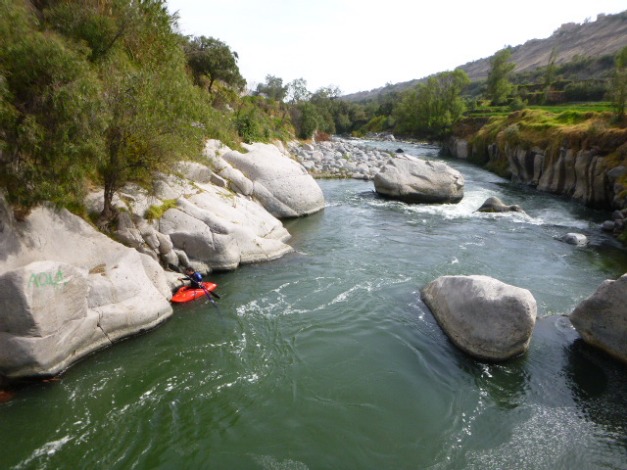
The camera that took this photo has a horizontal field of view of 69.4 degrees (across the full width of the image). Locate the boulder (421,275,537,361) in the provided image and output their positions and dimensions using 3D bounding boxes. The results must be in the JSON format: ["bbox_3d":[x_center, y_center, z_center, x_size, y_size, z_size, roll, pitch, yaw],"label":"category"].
[{"bbox_3d":[4.995,2.372,14.072,2.575,1.545,4.017,-4,16,-14],"label":"boulder"}]

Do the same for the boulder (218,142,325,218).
[{"bbox_3d":[-2.884,-3.771,31.020,7.210,4.532,5.665,9,18,29],"label":"boulder"}]

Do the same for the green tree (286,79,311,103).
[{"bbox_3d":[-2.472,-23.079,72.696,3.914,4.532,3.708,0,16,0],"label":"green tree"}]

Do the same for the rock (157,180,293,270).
[{"bbox_3d":[-3.966,-0.547,21.226,6.180,3.244,4.944,9,18,29],"label":"rock"}]

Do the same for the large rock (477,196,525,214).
[{"bbox_3d":[12.360,-1.955,30.348,2.884,0.978,1.648,0,16,0],"label":"large rock"}]

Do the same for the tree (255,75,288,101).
[{"bbox_3d":[-6.231,-21.427,66.741,5.047,4.326,4.738,0,16,0],"label":"tree"}]

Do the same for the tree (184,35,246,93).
[{"bbox_3d":[-9.579,-16.161,42.549,5.356,5.047,5.150,0,16,0],"label":"tree"}]

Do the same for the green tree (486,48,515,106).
[{"bbox_3d":[36.050,-30.510,87.738,4.738,10.197,4.738,0,16,0],"label":"green tree"}]

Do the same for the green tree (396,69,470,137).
[{"bbox_3d":[21.836,-24.496,85.130,13.184,12.360,10.815,0,16,0],"label":"green tree"}]

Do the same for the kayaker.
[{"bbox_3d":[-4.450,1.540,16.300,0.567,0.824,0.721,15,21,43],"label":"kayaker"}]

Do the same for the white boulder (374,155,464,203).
[{"bbox_3d":[7.931,-4.250,34.094,5.974,3.090,4.738,0,16,0],"label":"white boulder"}]

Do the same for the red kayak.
[{"bbox_3d":[-4.305,2.106,16.457,0.639,0.371,1.978,15,21,43],"label":"red kayak"}]

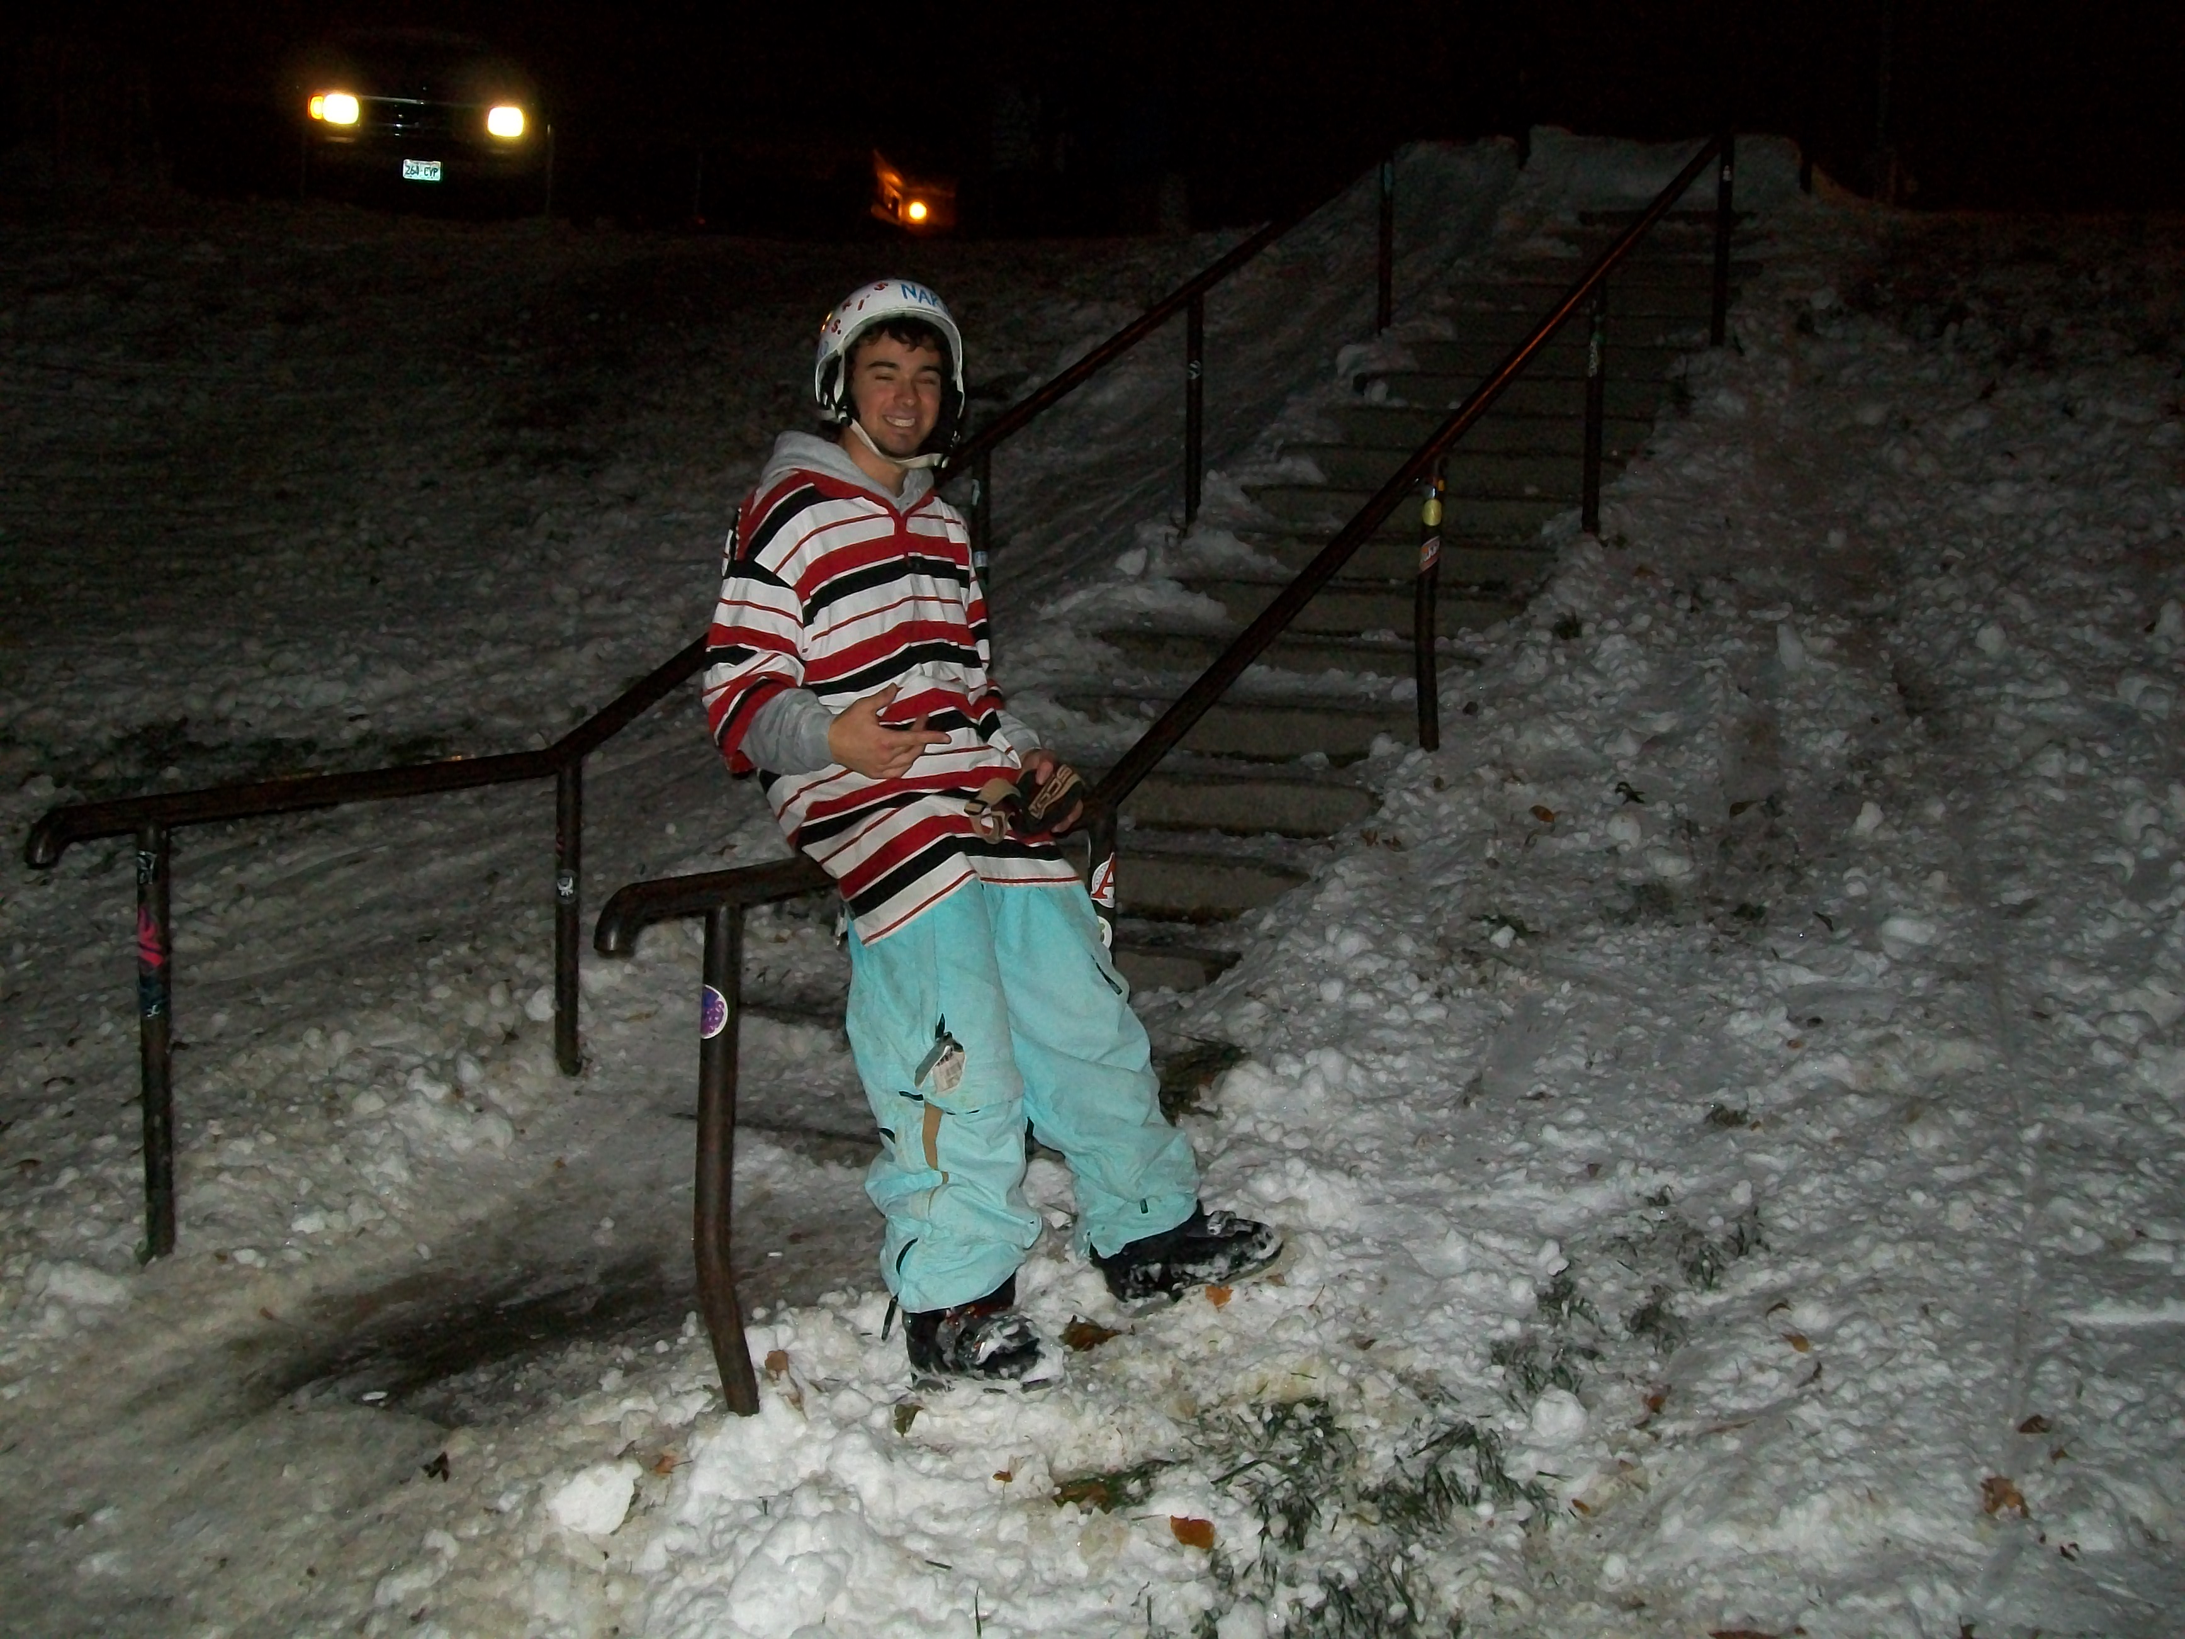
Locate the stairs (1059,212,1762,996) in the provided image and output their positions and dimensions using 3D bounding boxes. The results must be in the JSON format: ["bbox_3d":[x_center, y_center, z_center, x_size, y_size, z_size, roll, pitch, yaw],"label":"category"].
[{"bbox_3d":[1.086,-1.040,7.592,1.360,2.790,6.700,6,8,26],"label":"stairs"}]

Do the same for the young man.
[{"bbox_3d":[-0.170,0.010,3.660,0.720,1.720,0.580,-5,10,-42],"label":"young man"}]

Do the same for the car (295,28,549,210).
[{"bbox_3d":[-6.027,-5.712,20.010,1.820,1.750,4.600,-1,8,-19],"label":"car"}]

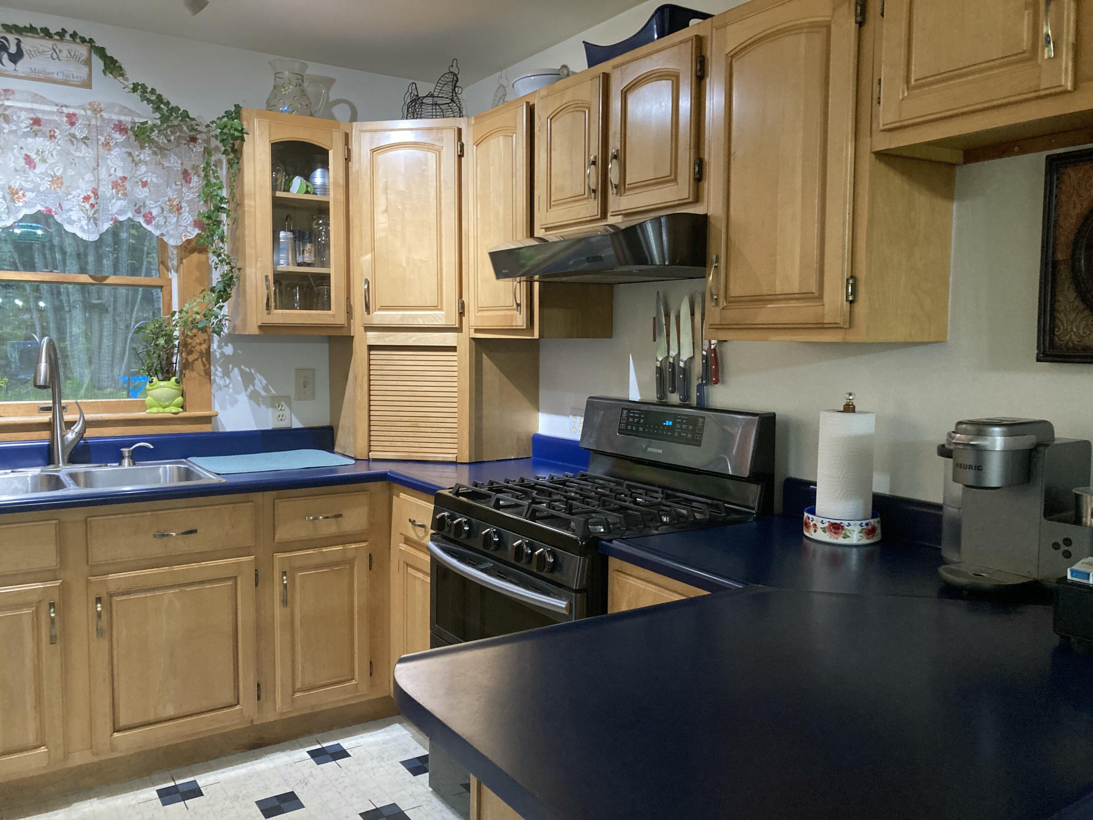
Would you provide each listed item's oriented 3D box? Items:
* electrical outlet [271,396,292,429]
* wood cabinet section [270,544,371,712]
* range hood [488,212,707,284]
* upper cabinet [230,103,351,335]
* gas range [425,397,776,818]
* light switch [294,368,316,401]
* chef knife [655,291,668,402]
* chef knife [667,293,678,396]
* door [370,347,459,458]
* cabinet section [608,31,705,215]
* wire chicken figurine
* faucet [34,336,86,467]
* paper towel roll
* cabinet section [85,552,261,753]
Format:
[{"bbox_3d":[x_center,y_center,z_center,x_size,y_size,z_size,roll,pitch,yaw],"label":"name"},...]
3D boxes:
[{"bbox_3d":[-1.038,0.009,3.462,0.075,0.121,0.012,-3,6,-33],"label":"electrical outlet"},{"bbox_3d":[-0.751,0.724,2.975,0.320,0.527,0.024,-3,6,-33],"label":"wood cabinet section"},{"bbox_3d":[0.214,-0.448,2.489,0.532,0.138,0.760,-3,6,-33],"label":"range hood"},{"bbox_3d":[-0.944,-0.656,3.239,0.378,0.761,0.325,-3,6,-33],"label":"upper cabinet"},{"bbox_3d":[0.108,0.586,2.485,0.695,1.185,0.757,-3,6,-33],"label":"gas range"},{"bbox_3d":[-0.957,-0.100,3.504,0.075,0.121,0.014,-3,6,-33],"label":"light switch"},{"bbox_3d":[0.359,-0.198,2.729,0.023,0.336,0.050,-3,6,-33],"label":"chef knife"},{"bbox_3d":[0.390,-0.182,2.684,0.023,0.274,0.042,-3,6,-33],"label":"chef knife"},{"bbox_3d":[-0.498,-0.025,3.286,0.342,0.423,0.022,1,5,12],"label":"door"},{"bbox_3d":[0.402,-0.734,2.391,0.314,0.396,0.334,-3,6,-33],"label":"cabinet section"},{"bbox_3d":[-0.428,-1.179,3.321,0.207,0.245,0.143,2,5,18],"label":"wire chicken figurine"},{"bbox_3d":[-1.570,-0.014,2.859,0.117,0.431,0.248,-1,5,-19],"label":"faucet"},{"bbox_3d":[0.702,0.145,2.082,0.123,0.281,0.123,0,5,0],"label":"paper towel roll"},{"bbox_3d":[-1.282,0.721,2.936,0.473,0.534,0.560,-3,6,-33],"label":"cabinet section"}]

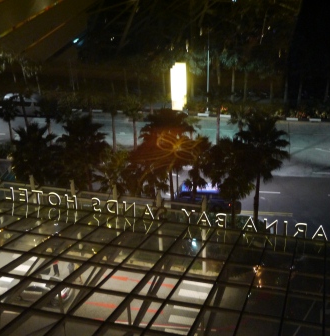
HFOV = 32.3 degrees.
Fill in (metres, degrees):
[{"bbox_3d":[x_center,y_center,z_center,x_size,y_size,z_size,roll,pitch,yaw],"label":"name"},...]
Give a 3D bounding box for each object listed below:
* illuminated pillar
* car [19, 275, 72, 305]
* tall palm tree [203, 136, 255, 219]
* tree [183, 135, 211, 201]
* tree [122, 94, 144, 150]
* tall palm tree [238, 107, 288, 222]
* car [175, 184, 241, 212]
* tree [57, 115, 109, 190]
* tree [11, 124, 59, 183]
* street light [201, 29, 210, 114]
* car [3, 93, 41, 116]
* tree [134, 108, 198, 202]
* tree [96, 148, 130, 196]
[{"bbox_3d":[1.556,-9.260,64.741,1.350,5.000,1.900,4,29,10],"label":"illuminated pillar"},{"bbox_3d":[-9.000,8.570,41.400,4.600,1.470,1.800,5,30,12],"label":"car"},{"bbox_3d":[5.201,1.207,42.267,3.695,7.430,3.695,3,27,9],"label":"tall palm tree"},{"bbox_3d":[2.224,0.958,42.905,2.700,7.433,2.700,3,27,9],"label":"tree"},{"bbox_3d":[-2.903,-4.310,55.337,1.916,5.769,1.916,3,27,9],"label":"tree"},{"bbox_3d":[7.043,0.204,42.160,3.879,9.227,3.879,3,27,9],"label":"tall palm tree"},{"bbox_3d":[3.860,2.460,49.460,5.400,1.980,1.900,3,29,8],"label":"car"},{"bbox_3d":[-6.420,-0.090,47.160,4.300,9.260,4.300,3,29,8],"label":"tree"},{"bbox_3d":[-10.710,0.070,48.010,4.200,8.390,4.200,3,29,8],"label":"tree"},{"bbox_3d":[4.910,-10.930,64.940,0.400,10.250,0.800,3,29,8],"label":"street light"},{"bbox_3d":[-16.760,-7.450,68.240,5.100,2.200,1.850,3,29,8],"label":"car"},{"bbox_3d":[0.620,-0.090,45.950,4.800,10.030,4.800,3,29,8],"label":"tree"},{"bbox_3d":[-4.112,1.465,43.098,2.800,6.651,2.800,3,27,9],"label":"tree"}]

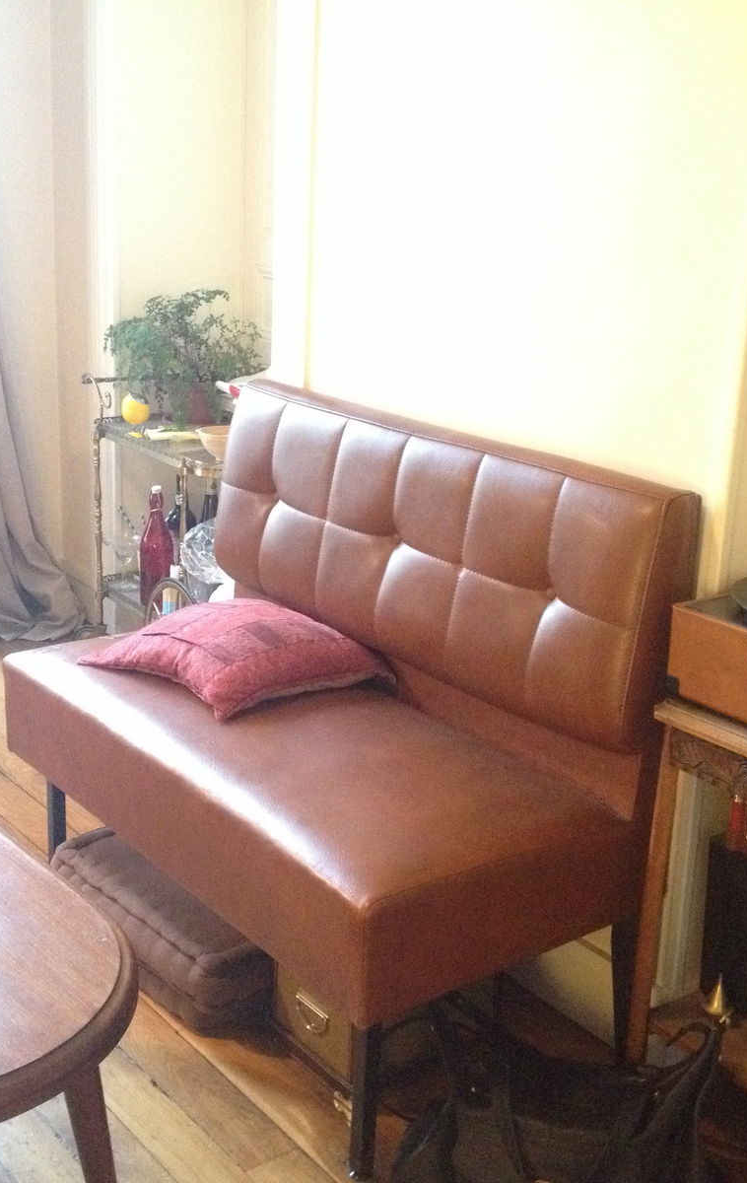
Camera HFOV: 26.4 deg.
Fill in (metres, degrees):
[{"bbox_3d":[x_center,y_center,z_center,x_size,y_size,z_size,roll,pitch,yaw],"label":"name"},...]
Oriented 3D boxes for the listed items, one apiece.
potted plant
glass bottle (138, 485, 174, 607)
[{"bbox_3d":[-0.497,-0.612,4.160,0.410,0.350,0.380,0,17,-7],"label":"potted plant"},{"bbox_3d":[-0.548,-0.115,4.049,0.086,0.317,0.086,2,16,-1],"label":"glass bottle"}]

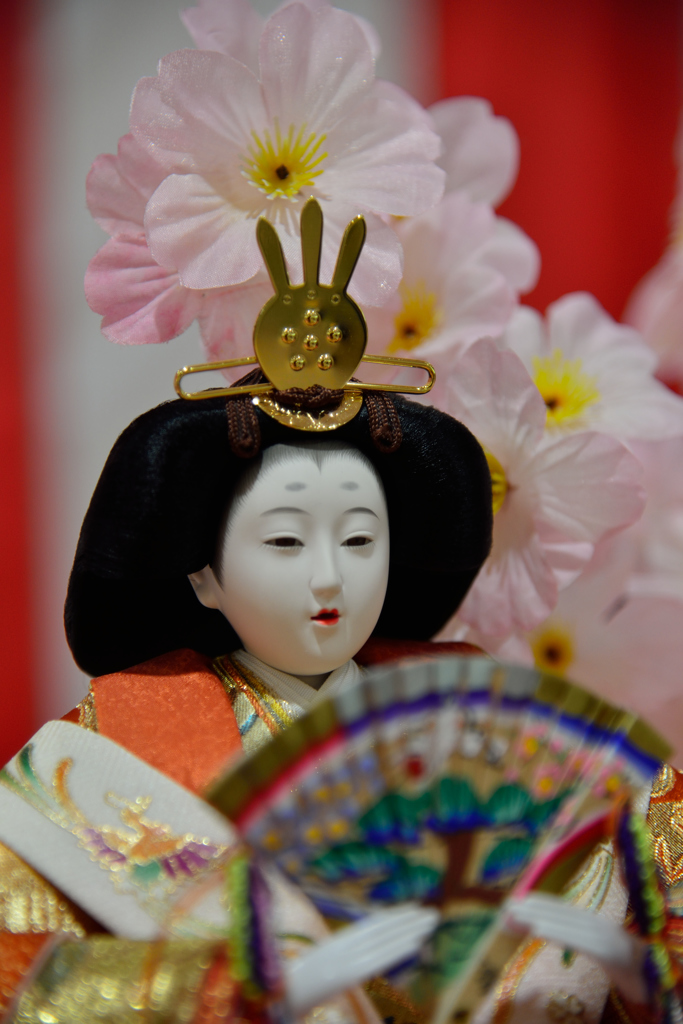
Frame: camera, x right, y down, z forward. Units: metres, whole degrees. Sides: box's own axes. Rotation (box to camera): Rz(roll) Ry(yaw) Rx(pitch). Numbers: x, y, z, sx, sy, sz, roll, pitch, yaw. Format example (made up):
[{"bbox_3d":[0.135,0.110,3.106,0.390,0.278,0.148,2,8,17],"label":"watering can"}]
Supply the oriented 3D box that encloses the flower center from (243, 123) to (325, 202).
[{"bbox_3d":[-0.012,-0.072,0.700,0.017,0.017,0.009,0,-13,-1],"label":"flower center"}]

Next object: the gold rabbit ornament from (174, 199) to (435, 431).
[{"bbox_3d":[-0.007,-0.038,0.655,0.051,0.044,0.012,-1,2,-13],"label":"gold rabbit ornament"}]

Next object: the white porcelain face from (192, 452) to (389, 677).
[{"bbox_3d":[-0.010,0.010,0.660,0.035,0.044,0.028,-1,2,-18],"label":"white porcelain face"}]

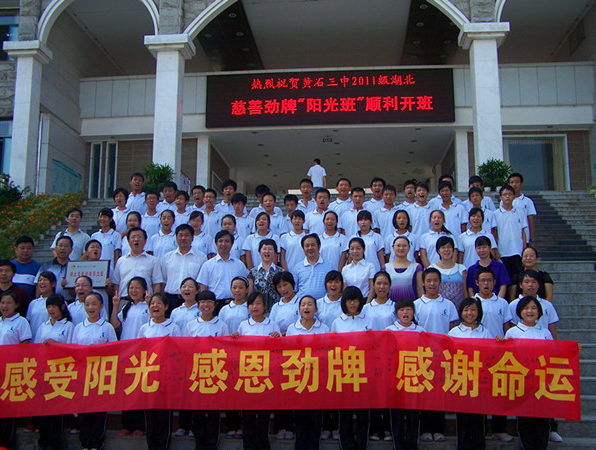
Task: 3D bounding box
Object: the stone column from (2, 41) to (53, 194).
[{"bbox_3d":[-9.132,-3.351,21.973,1.200,5.390,0.970,-1,-8,5],"label":"stone column"}]

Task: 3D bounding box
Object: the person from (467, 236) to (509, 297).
[{"bbox_3d":[2.114,0.923,7.350,0.460,1.601,0.280,-1,-8,10],"label":"person"}]

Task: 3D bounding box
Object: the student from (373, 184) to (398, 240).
[{"bbox_3d":[1.231,0.305,8.956,0.460,1.710,0.290,-1,-7,6],"label":"student"}]

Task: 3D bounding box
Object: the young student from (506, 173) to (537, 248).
[{"bbox_3d":[3.032,0.105,8.957,0.470,1.638,0.300,-1,-7,11],"label":"young student"}]

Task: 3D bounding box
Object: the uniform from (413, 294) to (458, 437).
[{"bbox_3d":[1.342,1.357,6.430,0.480,1.365,0.280,-1,-8,8],"label":"uniform"}]

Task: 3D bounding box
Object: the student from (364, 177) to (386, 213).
[{"bbox_3d":[1.106,0.158,9.401,0.470,1.688,0.280,-1,-8,6],"label":"student"}]

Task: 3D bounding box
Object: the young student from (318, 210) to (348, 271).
[{"bbox_3d":[0.431,0.596,8.473,0.440,1.558,0.270,0,-8,4],"label":"young student"}]

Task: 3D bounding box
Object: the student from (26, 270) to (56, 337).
[{"bbox_3d":[-2.551,1.244,6.539,0.440,1.576,0.280,-1,-9,6],"label":"student"}]

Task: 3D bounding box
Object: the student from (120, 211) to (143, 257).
[{"bbox_3d":[-2.112,0.611,8.313,0.440,1.600,0.280,0,-9,-2],"label":"student"}]

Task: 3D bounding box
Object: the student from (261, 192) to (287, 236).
[{"bbox_3d":[-0.378,0.387,8.646,0.450,1.622,0.280,0,-7,2],"label":"student"}]

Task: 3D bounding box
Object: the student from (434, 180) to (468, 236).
[{"bbox_3d":[2.068,0.253,8.993,0.470,1.725,0.280,-1,-8,9],"label":"student"}]

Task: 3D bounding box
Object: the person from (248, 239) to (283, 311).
[{"bbox_3d":[-0.360,0.955,7.196,0.460,1.600,0.300,0,-7,2],"label":"person"}]

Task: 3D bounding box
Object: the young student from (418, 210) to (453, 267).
[{"bbox_3d":[1.714,0.592,7.978,0.450,1.559,0.280,-1,-9,7],"label":"young student"}]

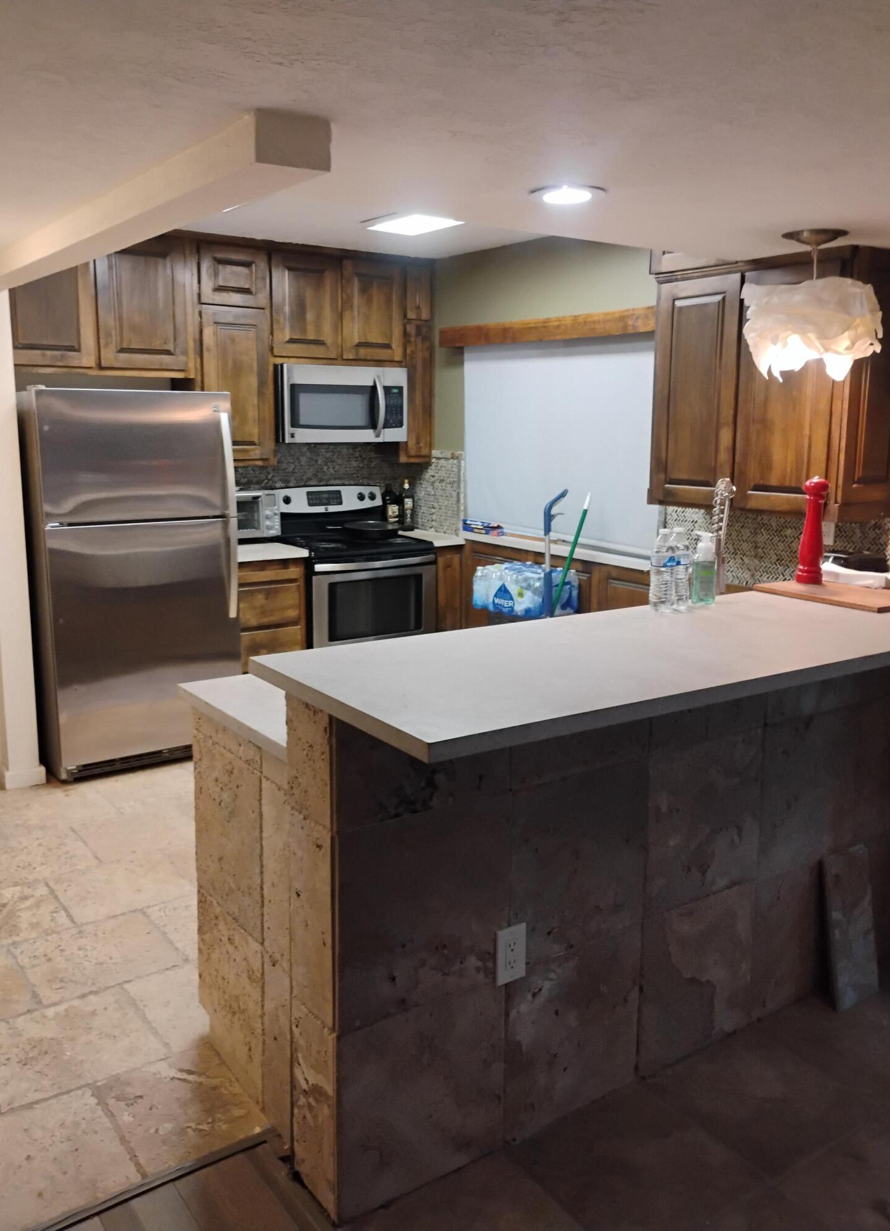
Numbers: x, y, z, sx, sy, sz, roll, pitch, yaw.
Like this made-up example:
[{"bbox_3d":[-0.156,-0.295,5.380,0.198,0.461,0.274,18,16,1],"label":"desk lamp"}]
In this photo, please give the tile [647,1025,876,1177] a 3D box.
[{"bbox_3d":[0.762,1.163,2.410,0.413,0.015,0.409,-7,13,-34],"label":"tile"}]

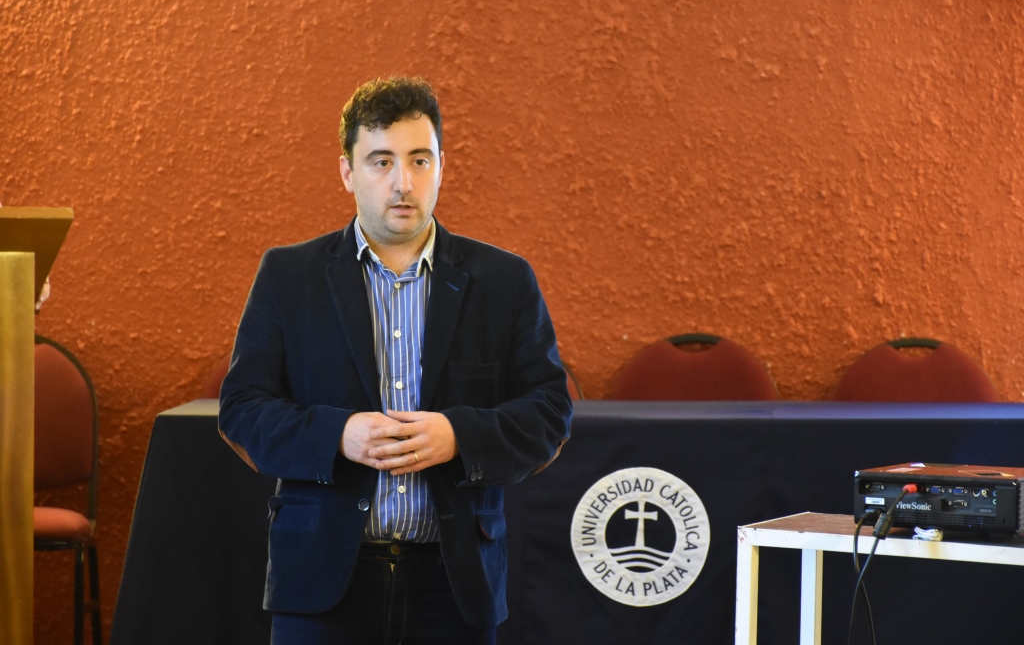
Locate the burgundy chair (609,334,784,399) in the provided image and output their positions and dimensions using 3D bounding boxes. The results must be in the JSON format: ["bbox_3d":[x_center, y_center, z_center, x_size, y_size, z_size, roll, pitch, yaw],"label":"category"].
[{"bbox_3d":[0.410,0.480,10.875,0.430,0.880,0.540,1,3,2],"label":"burgundy chair"}]

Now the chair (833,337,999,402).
[{"bbox_3d":[0.924,0.490,10.825,0.430,0.880,0.540,1,3,2],"label":"chair"}]

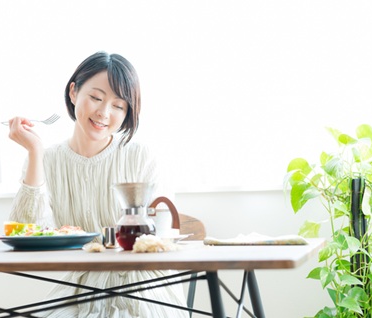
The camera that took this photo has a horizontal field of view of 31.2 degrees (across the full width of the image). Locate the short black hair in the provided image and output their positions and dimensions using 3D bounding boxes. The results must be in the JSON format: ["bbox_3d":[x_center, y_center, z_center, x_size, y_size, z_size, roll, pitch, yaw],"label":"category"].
[{"bbox_3d":[-0.218,-0.168,1.760,0.188,0.212,0.205,15,16,-15],"label":"short black hair"}]

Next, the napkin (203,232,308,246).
[{"bbox_3d":[0.179,0.189,1.600,0.240,0.024,0.165,-3,-4,17],"label":"napkin"}]

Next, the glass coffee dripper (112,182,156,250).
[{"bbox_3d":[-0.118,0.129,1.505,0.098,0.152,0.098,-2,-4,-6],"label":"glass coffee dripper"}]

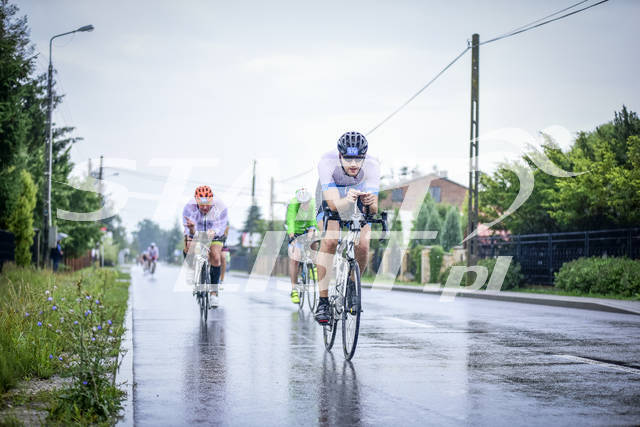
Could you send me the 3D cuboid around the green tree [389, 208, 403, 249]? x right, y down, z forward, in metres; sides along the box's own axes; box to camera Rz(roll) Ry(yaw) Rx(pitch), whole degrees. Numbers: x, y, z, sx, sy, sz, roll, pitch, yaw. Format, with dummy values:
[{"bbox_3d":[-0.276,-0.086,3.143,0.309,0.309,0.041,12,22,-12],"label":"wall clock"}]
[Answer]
[{"bbox_3d":[3.336,1.282,55.000,0.720,3.000,0.720,1,-2,-8],"label":"green tree"}]

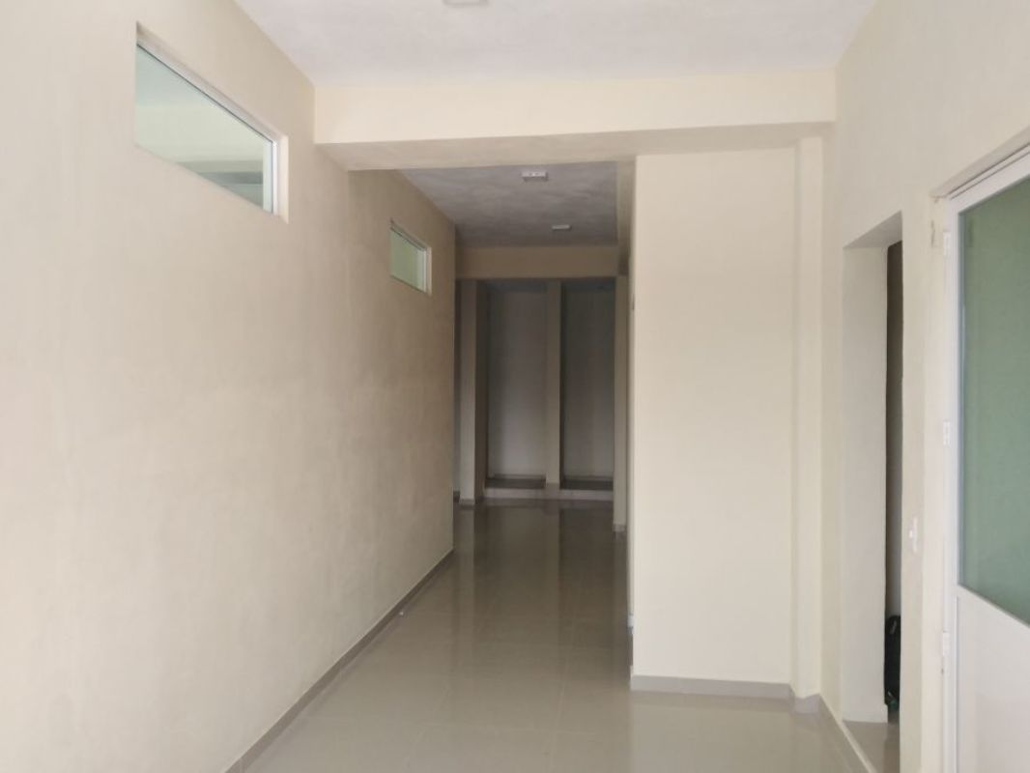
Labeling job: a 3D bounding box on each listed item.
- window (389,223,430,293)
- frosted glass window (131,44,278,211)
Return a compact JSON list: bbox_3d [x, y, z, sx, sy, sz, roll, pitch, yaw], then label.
[{"bbox_3d":[-0.832,-0.955,5.899,0.070,0.396,1.179,0,0,7],"label":"window"},{"bbox_3d":[-1.194,-0.965,3.046,0.070,0.394,1.138,0,0,7],"label":"frosted glass window"}]

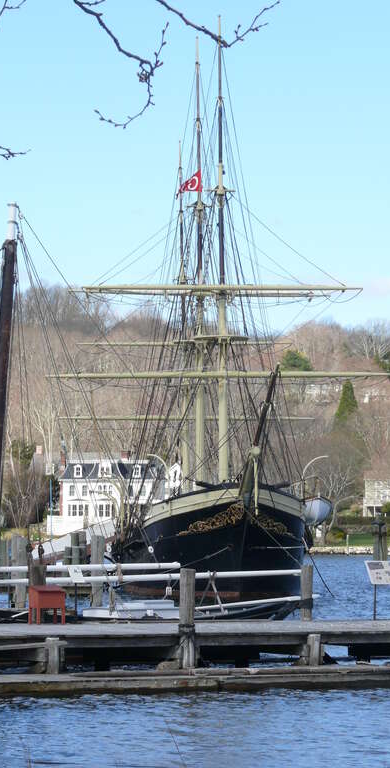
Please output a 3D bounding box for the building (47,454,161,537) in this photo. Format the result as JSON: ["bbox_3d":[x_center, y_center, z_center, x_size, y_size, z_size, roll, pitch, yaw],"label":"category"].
[{"bbox_3d":[-12.516,15.452,384.716,14.600,11.500,11.000,-1,-3,10],"label":"building"}]

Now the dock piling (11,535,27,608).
[{"bbox_3d":[-6.347,6.819,99.781,0.550,2.850,0.500,0,-3,0],"label":"dock piling"}]

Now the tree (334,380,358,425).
[{"bbox_3d":[28.475,3.500,520.516,4.300,8.400,4.300,0,-3,0],"label":"tree"}]

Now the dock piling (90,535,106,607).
[{"bbox_3d":[-3.518,6.819,99.781,0.480,2.850,0.450,0,-3,0],"label":"dock piling"}]

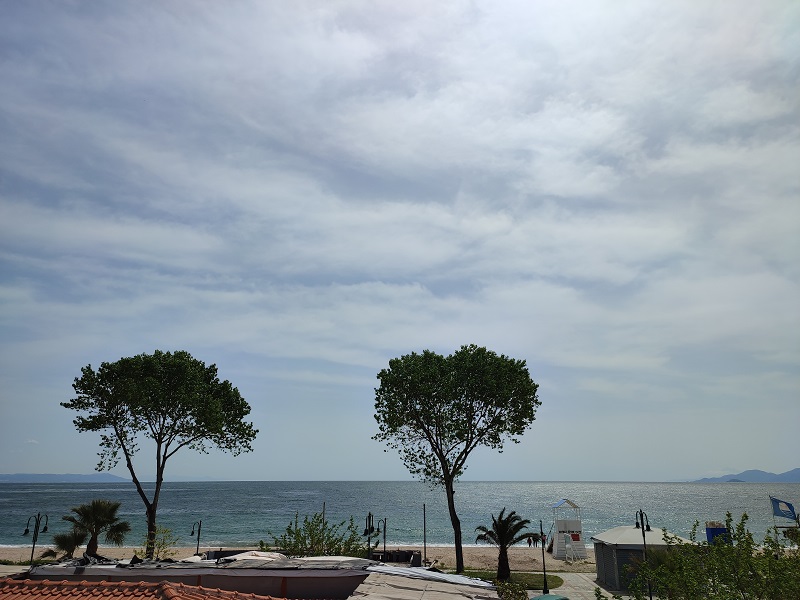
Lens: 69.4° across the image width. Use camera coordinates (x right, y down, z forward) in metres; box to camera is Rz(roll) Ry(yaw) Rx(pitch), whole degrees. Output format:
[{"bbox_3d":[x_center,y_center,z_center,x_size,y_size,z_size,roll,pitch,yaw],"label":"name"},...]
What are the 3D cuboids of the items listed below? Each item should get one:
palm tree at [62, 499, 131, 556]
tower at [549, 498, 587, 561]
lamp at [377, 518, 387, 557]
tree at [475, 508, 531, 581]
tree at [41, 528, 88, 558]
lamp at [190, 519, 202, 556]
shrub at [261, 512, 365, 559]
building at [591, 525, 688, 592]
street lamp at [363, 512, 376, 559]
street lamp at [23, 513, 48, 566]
[{"bbox_3d":[-22.750,17.761,43.160,4.500,5.408,4.400,9,-20,-28],"label":"palm tree"},{"bbox_3d":[16.588,22.281,56.414,3.100,5.338,3.300,-2,-18,8],"label":"tower"},{"bbox_3d":[-1.078,16.932,38.703,0.400,4.316,1.200,-5,-18,16],"label":"lamp"},{"bbox_3d":[7.539,17.701,42.026,4.200,4.844,4.200,-2,-18,7],"label":"tree"},{"bbox_3d":[-24.893,18.743,42.851,3.200,3.350,3.100,9,-20,-28],"label":"tree"},{"bbox_3d":[-13.611,17.002,38.681,0.400,4.169,1.200,-5,-18,16],"label":"lamp"},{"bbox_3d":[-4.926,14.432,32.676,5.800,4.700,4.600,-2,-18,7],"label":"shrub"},{"bbox_3d":[16.900,17.520,39.566,6.200,3.712,4.800,-2,-18,5],"label":"building"},{"bbox_3d":[-1.709,14.659,32.604,0.450,4.993,2.000,-2,-18,7],"label":"street lamp"},{"bbox_3d":[-21.080,14.834,33.073,0.450,4.941,1.900,-2,-18,7],"label":"street lamp"}]

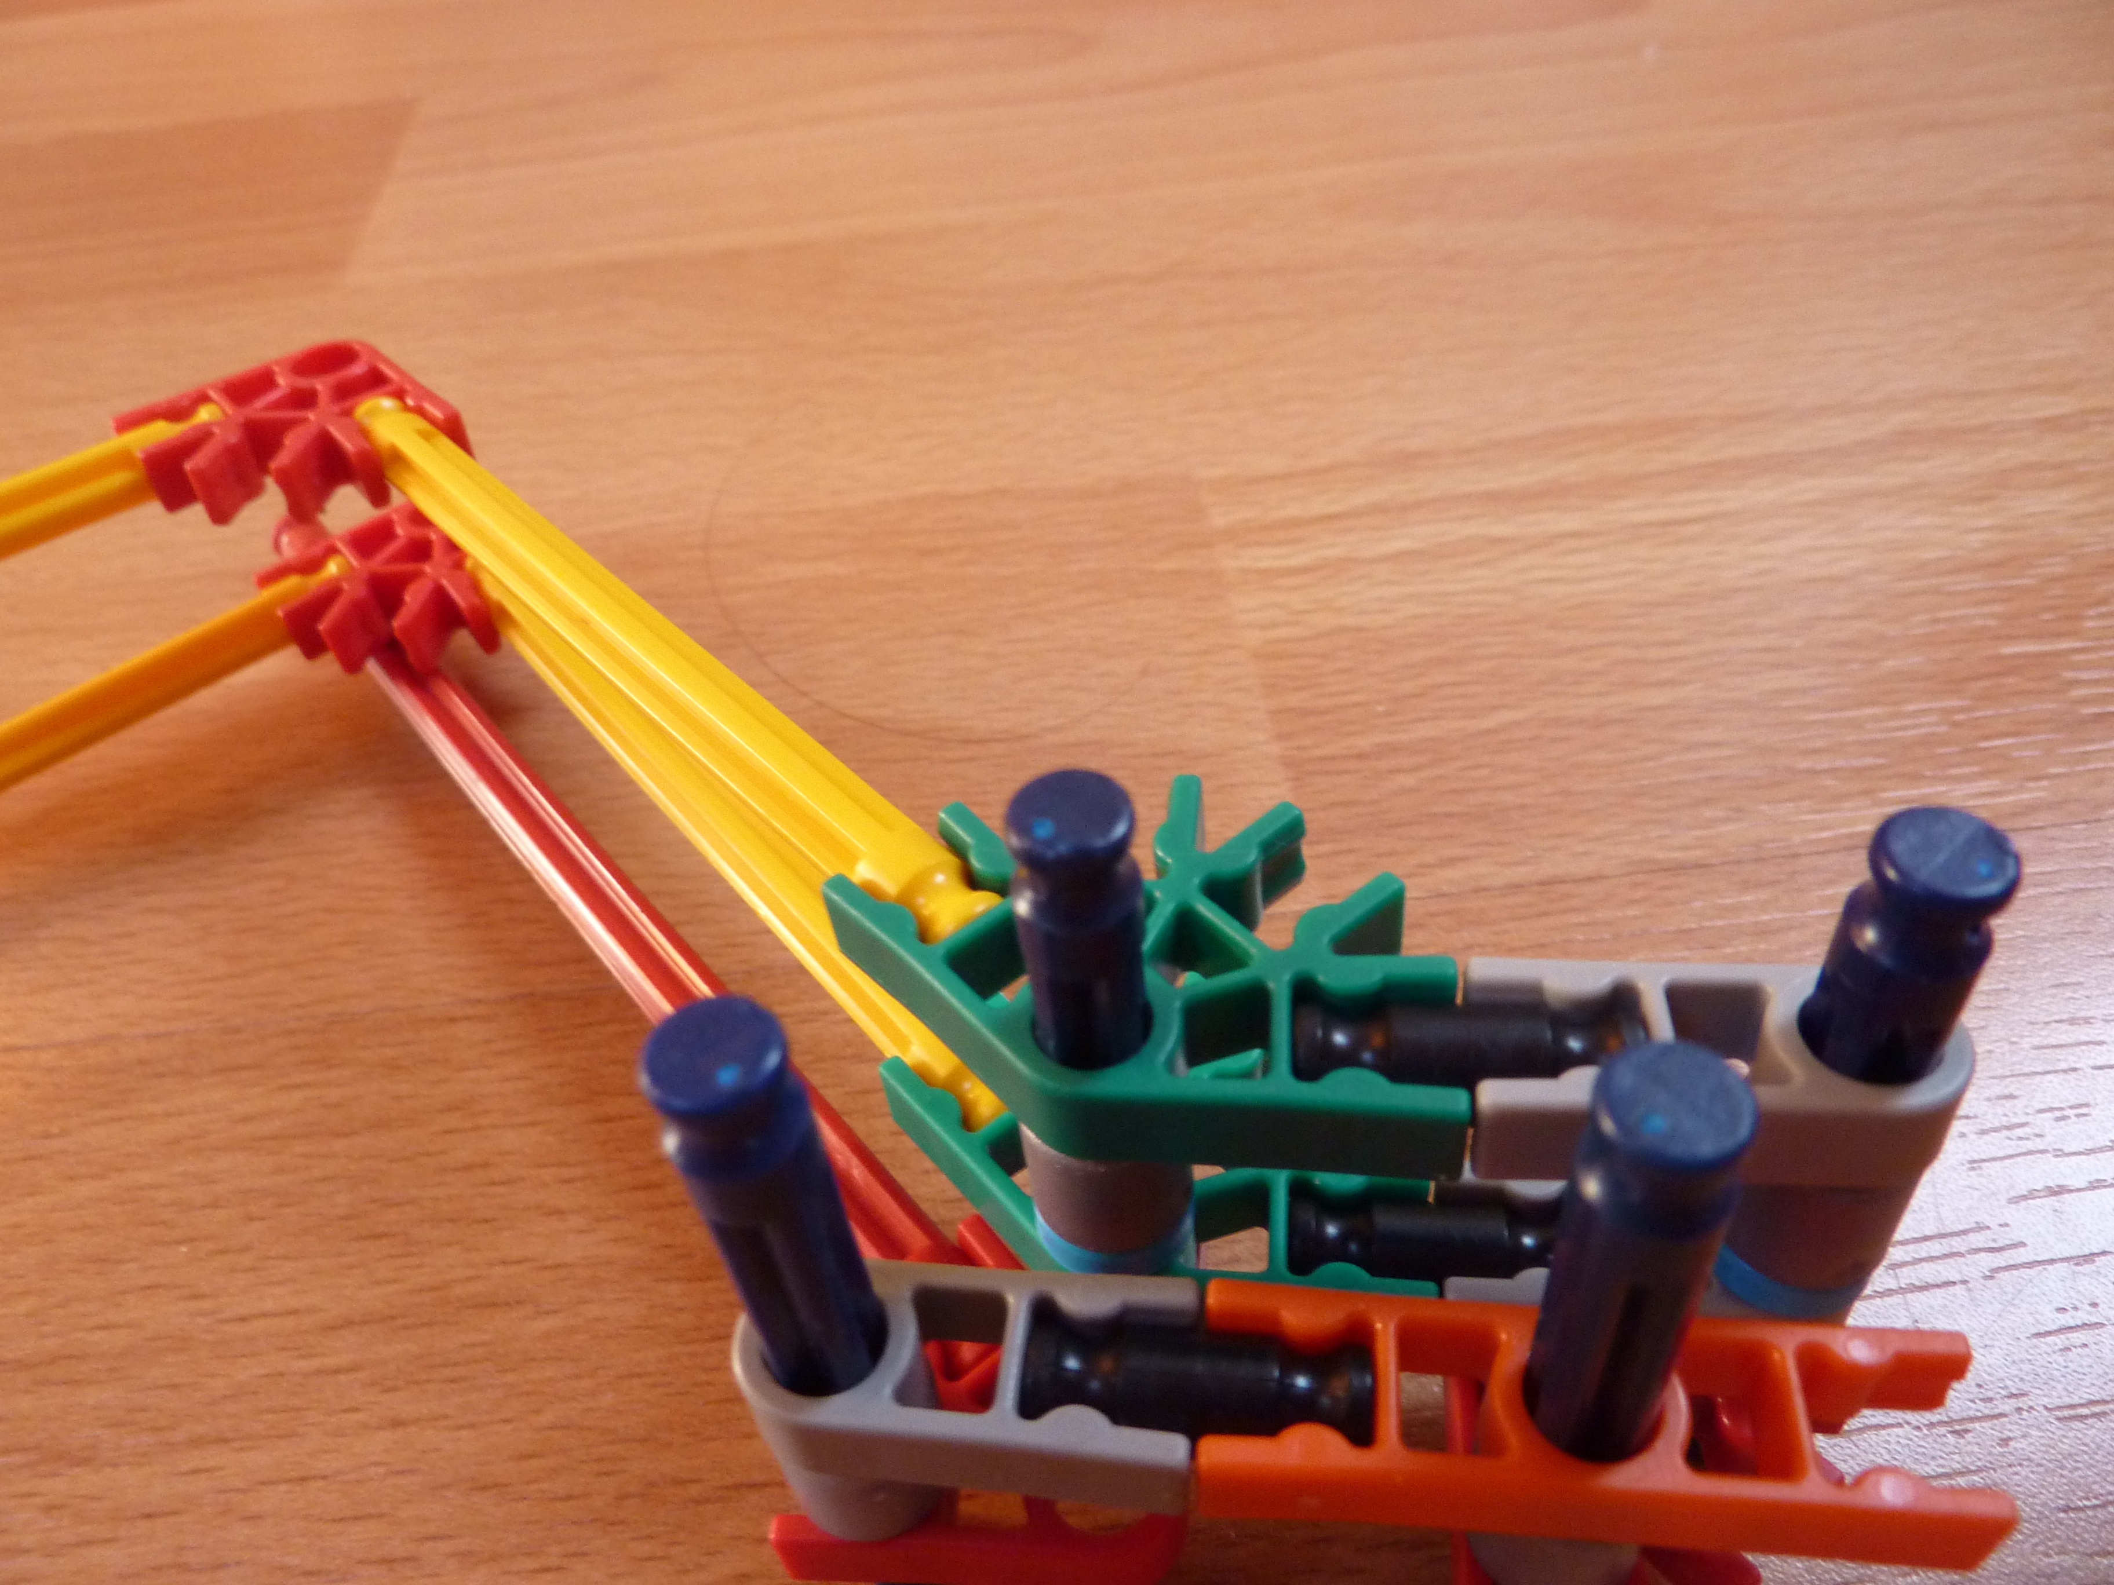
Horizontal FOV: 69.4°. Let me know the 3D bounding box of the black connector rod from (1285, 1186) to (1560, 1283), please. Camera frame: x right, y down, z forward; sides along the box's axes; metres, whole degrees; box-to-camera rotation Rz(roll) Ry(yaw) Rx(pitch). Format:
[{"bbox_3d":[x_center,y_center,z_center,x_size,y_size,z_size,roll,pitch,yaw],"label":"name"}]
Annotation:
[{"bbox_3d":[0.023,0.027,0.092,0.017,0.006,0.006,0,44,7],"label":"black connector rod"}]

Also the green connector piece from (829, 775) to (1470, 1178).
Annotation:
[{"bbox_3d":[0.004,0.010,0.086,0.035,0.006,0.023,0,44,7],"label":"green connector piece"}]

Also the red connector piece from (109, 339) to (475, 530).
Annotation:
[{"bbox_3d":[-0.069,-0.032,0.139,0.023,0.006,0.023,-32,49,-24],"label":"red connector piece"}]

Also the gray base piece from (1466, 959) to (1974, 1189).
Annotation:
[{"bbox_3d":[0.033,0.014,0.078,0.023,0.006,0.009,0,44,7],"label":"gray base piece"}]

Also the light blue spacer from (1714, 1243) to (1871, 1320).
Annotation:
[{"bbox_3d":[0.041,0.024,0.087,0.010,0.003,0.010,0,44,7],"label":"light blue spacer"}]

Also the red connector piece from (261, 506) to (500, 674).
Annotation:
[{"bbox_3d":[-0.064,-0.020,0.153,0.023,0.006,0.023,-31,48,-23],"label":"red connector piece"}]

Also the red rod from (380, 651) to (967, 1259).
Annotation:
[{"bbox_3d":[-0.048,0.001,0.137,0.006,0.006,0.130,-32,49,-24],"label":"red rod"}]

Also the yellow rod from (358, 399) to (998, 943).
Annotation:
[{"bbox_3d":[-0.033,-0.012,0.114,0.006,0.006,0.086,-33,49,-25],"label":"yellow rod"}]

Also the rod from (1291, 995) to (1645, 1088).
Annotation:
[{"bbox_3d":[0.021,0.014,0.079,0.017,0.006,0.006,0,44,7],"label":"rod"}]

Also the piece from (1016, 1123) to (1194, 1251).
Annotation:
[{"bbox_3d":[0.003,0.020,0.087,0.010,0.009,0.010,0,44,7],"label":"piece"}]

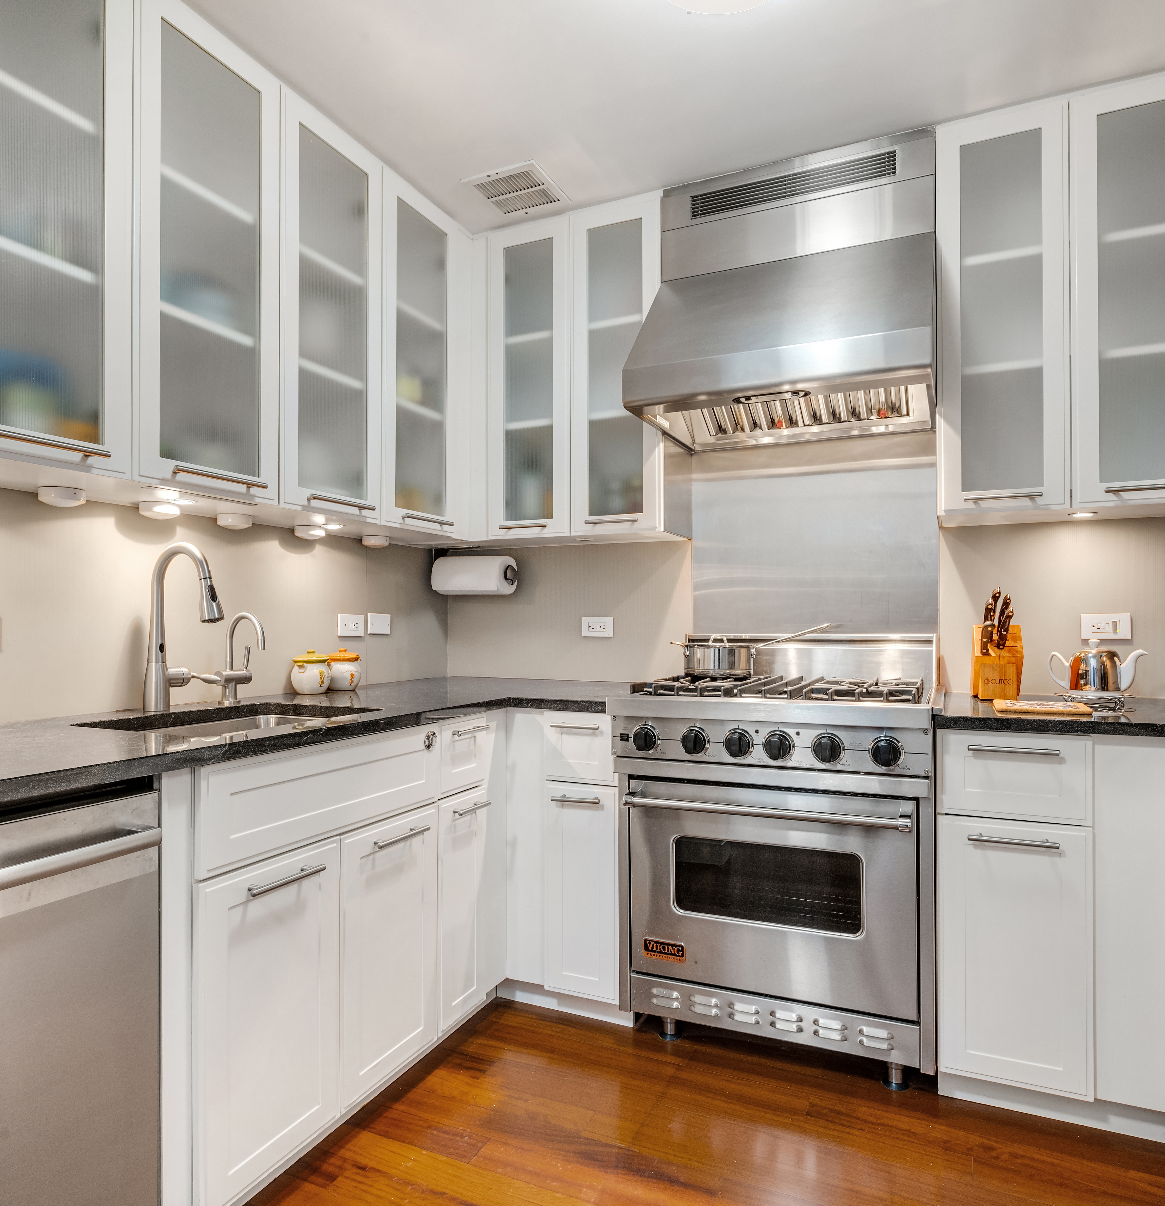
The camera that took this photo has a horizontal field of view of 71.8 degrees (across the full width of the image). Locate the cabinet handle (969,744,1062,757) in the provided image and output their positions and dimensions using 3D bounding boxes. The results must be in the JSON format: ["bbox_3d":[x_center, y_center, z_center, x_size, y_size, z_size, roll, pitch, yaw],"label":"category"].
[{"bbox_3d":[0.936,0.321,1.750,0.178,0.012,0.036,-1,-1,25],"label":"cabinet handle"}]

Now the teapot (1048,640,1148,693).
[{"bbox_3d":[1.320,0.162,2.065,0.219,0.137,0.118,-1,-1,25],"label":"teapot"}]

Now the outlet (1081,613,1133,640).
[{"bbox_3d":[1.432,0.065,2.200,0.118,0.070,0.010,0,-1,24],"label":"outlet"}]

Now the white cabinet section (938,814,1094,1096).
[{"bbox_3d":[1.062,0.778,2.018,0.298,0.575,0.540,-1,-1,24],"label":"white cabinet section"}]

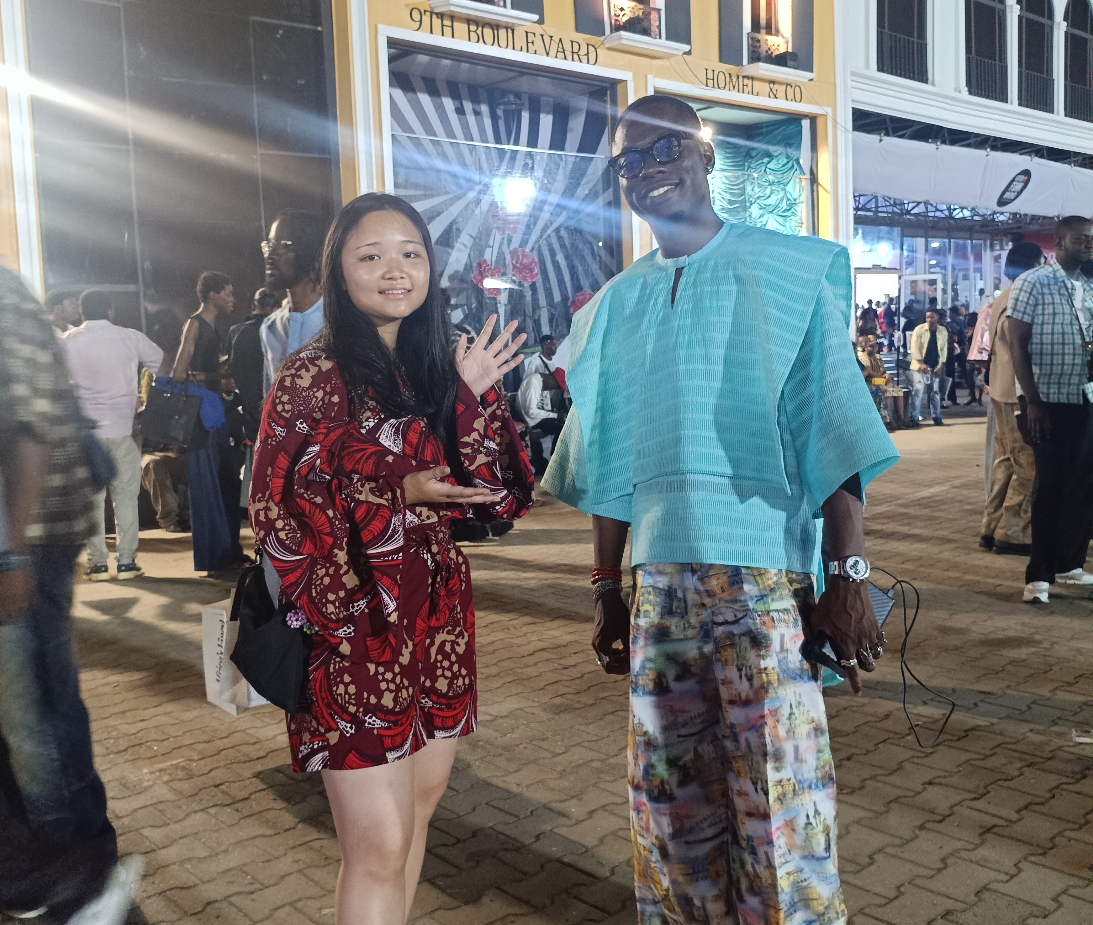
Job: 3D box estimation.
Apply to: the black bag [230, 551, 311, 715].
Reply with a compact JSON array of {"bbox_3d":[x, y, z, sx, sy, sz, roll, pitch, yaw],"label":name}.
[{"bbox_3d":[-0.486,0.313,2.010,0.220,0.280,0.120,1,7,34],"label":"black bag"}]

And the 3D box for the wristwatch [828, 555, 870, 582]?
[{"bbox_3d":[0.527,0.185,1.900,0.066,0.042,0.058,-3,6,-6],"label":"wristwatch"}]

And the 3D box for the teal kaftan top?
[{"bbox_3d":[0.317,-0.128,1.970,0.600,0.630,0.320,1,6,27],"label":"teal kaftan top"}]

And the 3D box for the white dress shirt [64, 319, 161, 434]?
[{"bbox_3d":[-2.777,-0.541,6.980,0.580,0.740,0.300,-3,6,-12],"label":"white dress shirt"}]

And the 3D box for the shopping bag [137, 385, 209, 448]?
[{"bbox_3d":[-2.382,-0.286,6.970,0.400,0.370,0.170,-2,6,-3],"label":"shopping bag"}]

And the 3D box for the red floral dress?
[{"bbox_3d":[-0.279,0.158,1.965,0.450,0.760,0.340,-7,7,-40],"label":"red floral dress"}]

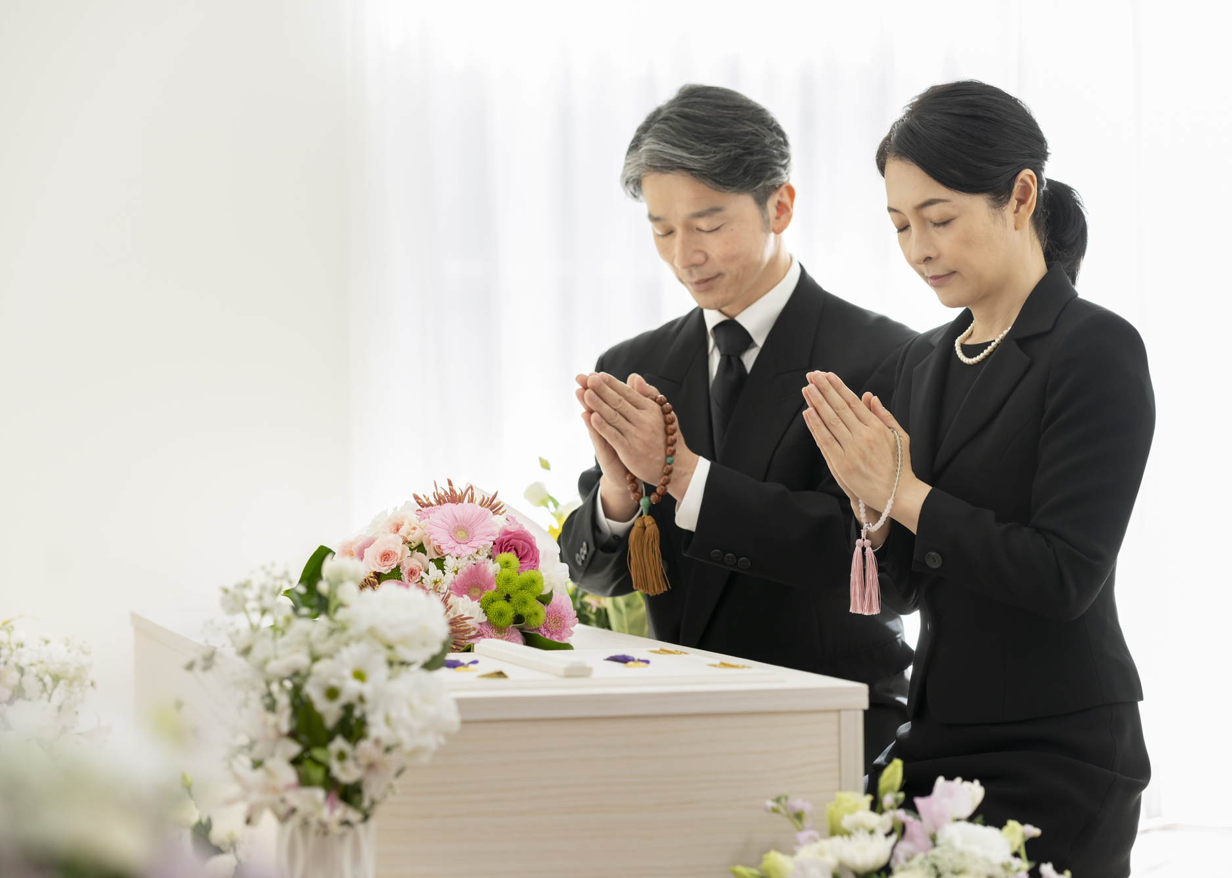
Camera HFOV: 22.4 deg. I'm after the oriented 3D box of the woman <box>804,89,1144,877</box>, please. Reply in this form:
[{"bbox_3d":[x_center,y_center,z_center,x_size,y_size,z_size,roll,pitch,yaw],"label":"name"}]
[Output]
[{"bbox_3d":[0.422,0.175,3.360,0.520,1.120,0.420,0,0,-27],"label":"woman"}]

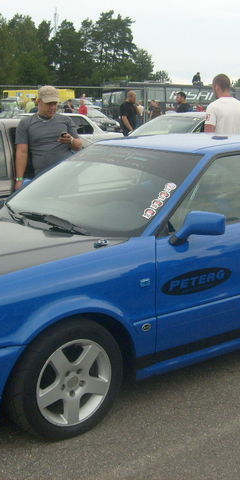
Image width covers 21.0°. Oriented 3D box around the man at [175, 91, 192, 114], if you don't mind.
[{"bbox_3d":[1.242,-2.166,13.385,0.340,1.746,0.480,-8,15,-35],"label":"man"}]

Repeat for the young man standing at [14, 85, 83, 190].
[{"bbox_3d":[-0.597,-0.412,5.327,0.560,1.673,0.400,-2,12,-12],"label":"young man standing"}]

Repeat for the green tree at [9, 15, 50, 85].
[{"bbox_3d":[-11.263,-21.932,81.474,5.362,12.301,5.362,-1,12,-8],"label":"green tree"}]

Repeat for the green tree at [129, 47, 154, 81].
[{"bbox_3d":[3.566,-24.962,100.985,5.000,9.321,4.800,1,12,0],"label":"green tree"}]

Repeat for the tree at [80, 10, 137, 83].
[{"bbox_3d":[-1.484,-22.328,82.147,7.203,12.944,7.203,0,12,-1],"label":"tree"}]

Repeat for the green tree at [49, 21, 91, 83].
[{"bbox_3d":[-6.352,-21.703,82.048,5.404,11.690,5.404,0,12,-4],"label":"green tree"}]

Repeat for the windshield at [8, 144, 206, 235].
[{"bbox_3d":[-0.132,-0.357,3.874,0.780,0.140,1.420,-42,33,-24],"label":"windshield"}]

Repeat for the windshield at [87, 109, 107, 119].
[{"bbox_3d":[-1.167,-5.189,26.500,1.350,0.430,0.650,-7,14,-31],"label":"windshield"}]

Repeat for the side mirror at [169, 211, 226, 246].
[{"bbox_3d":[0.393,-0.055,3.191,0.160,0.190,0.220,-9,15,-37],"label":"side mirror"}]

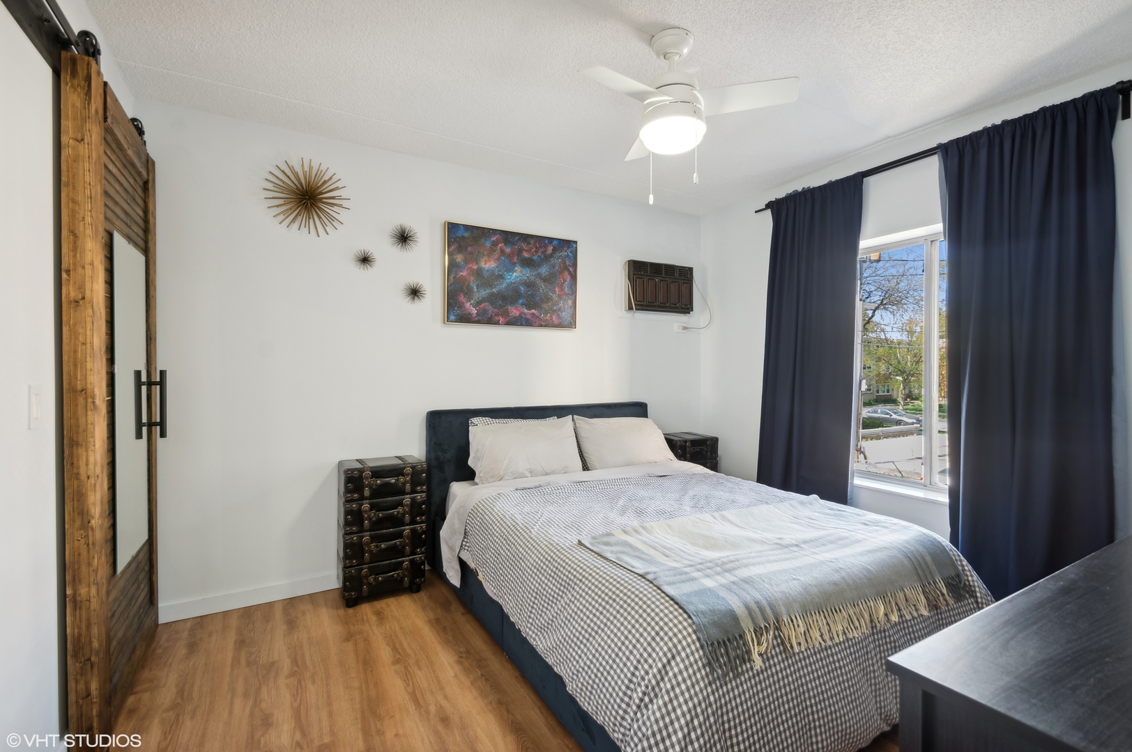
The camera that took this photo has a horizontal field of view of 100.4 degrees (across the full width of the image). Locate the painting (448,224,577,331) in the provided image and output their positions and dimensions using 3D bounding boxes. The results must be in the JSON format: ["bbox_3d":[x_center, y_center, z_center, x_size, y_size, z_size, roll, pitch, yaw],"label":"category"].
[{"bbox_3d":[-0.324,-0.614,3.026,0.900,0.610,0.043,0,0,-29],"label":"painting"}]

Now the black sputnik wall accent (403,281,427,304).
[{"bbox_3d":[-0.870,-0.483,2.720,0.130,0.130,0.060,0,0,-29],"label":"black sputnik wall accent"}]

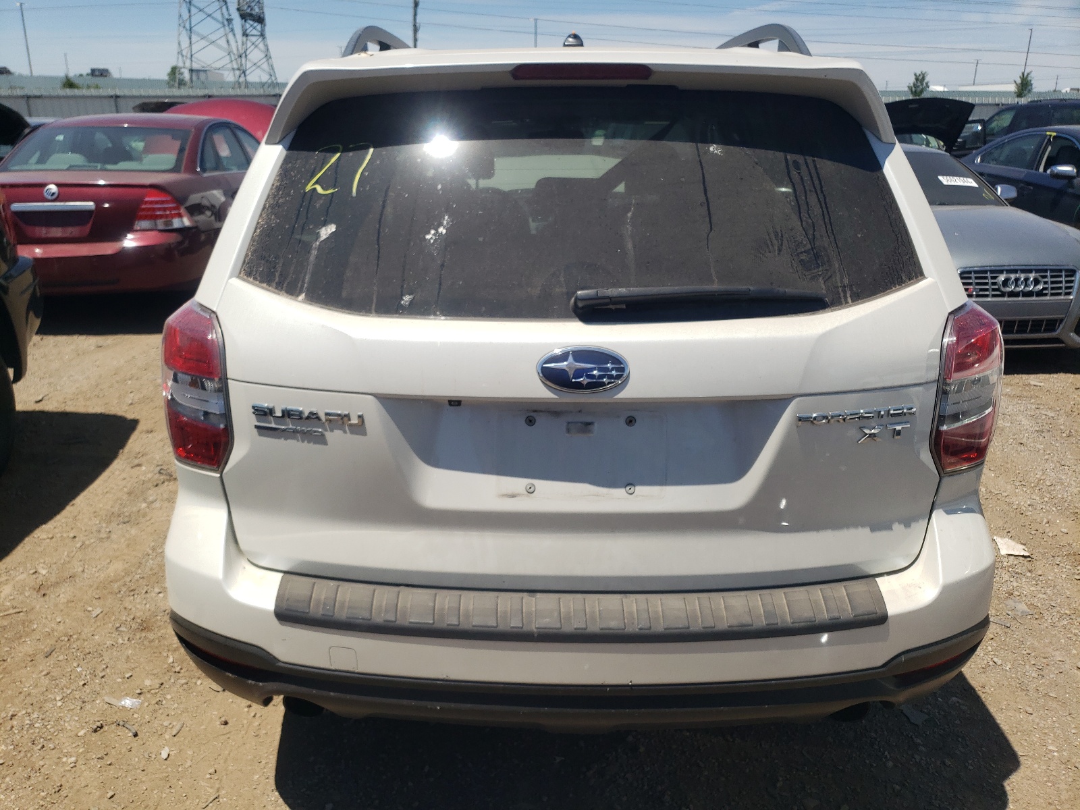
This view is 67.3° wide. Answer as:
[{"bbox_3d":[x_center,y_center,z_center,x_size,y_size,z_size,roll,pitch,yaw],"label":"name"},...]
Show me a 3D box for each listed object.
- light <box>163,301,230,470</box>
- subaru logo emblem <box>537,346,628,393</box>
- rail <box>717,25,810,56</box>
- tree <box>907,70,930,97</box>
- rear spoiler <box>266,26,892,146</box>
[{"bbox_3d":[-0.678,-0.055,1.620,0.210,0.340,0.270,0,19,0],"label":"light"},{"bbox_3d":[0.073,-0.060,1.378,0.157,0.082,0.018,0,9,0],"label":"subaru logo emblem"},{"bbox_3d":[0.575,-1.059,2.537,0.120,0.110,1.680,0,19,0],"label":"rail"},{"bbox_3d":[25.674,-20.739,55.664,1.550,4.000,1.500,0,19,0],"label":"tree"},{"bbox_3d":[0.077,-0.560,1.461,1.130,0.170,0.280,0,19,0],"label":"rear spoiler"}]

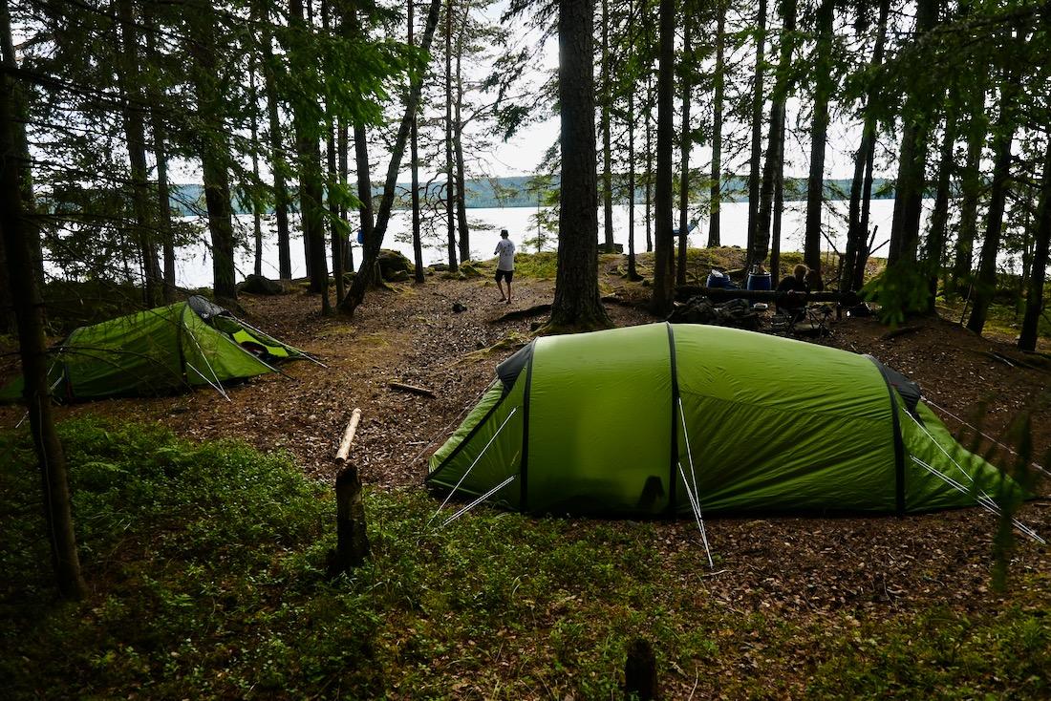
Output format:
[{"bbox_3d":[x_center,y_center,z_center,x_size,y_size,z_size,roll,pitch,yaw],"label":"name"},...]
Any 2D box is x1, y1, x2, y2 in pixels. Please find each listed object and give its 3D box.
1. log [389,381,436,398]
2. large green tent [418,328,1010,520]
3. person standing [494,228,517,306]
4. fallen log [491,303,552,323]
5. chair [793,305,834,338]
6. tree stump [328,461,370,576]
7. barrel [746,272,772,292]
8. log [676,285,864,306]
[{"bbox_3d":[-1.414,0.481,8.718,0.886,0.070,0.080,9,16,42],"label":"log"},{"bbox_3d":[1.435,0.423,5.646,4.650,1.220,1.730,0,12,8],"label":"large green tent"},{"bbox_3d":[-0.488,-1.978,16.623,0.500,1.740,0.360,-3,12,-10],"label":"person standing"},{"bbox_3d":[-0.048,-0.814,14.827,0.200,0.160,2.079,8,15,37],"label":"fallen log"},{"bbox_3d":[4.597,-0.490,11.205,0.550,0.550,0.500,-1,12,0],"label":"chair"},{"bbox_3d":[-1.058,0.997,4.160,0.200,0.640,0.200,-1,12,0],"label":"tree stump"},{"bbox_3d":[4.042,-1.006,12.100,0.410,0.620,0.410,-1,12,0],"label":"barrel"},{"bbox_3d":[3.934,-0.897,11.583,2.926,0.200,0.200,1,12,11],"label":"log"}]

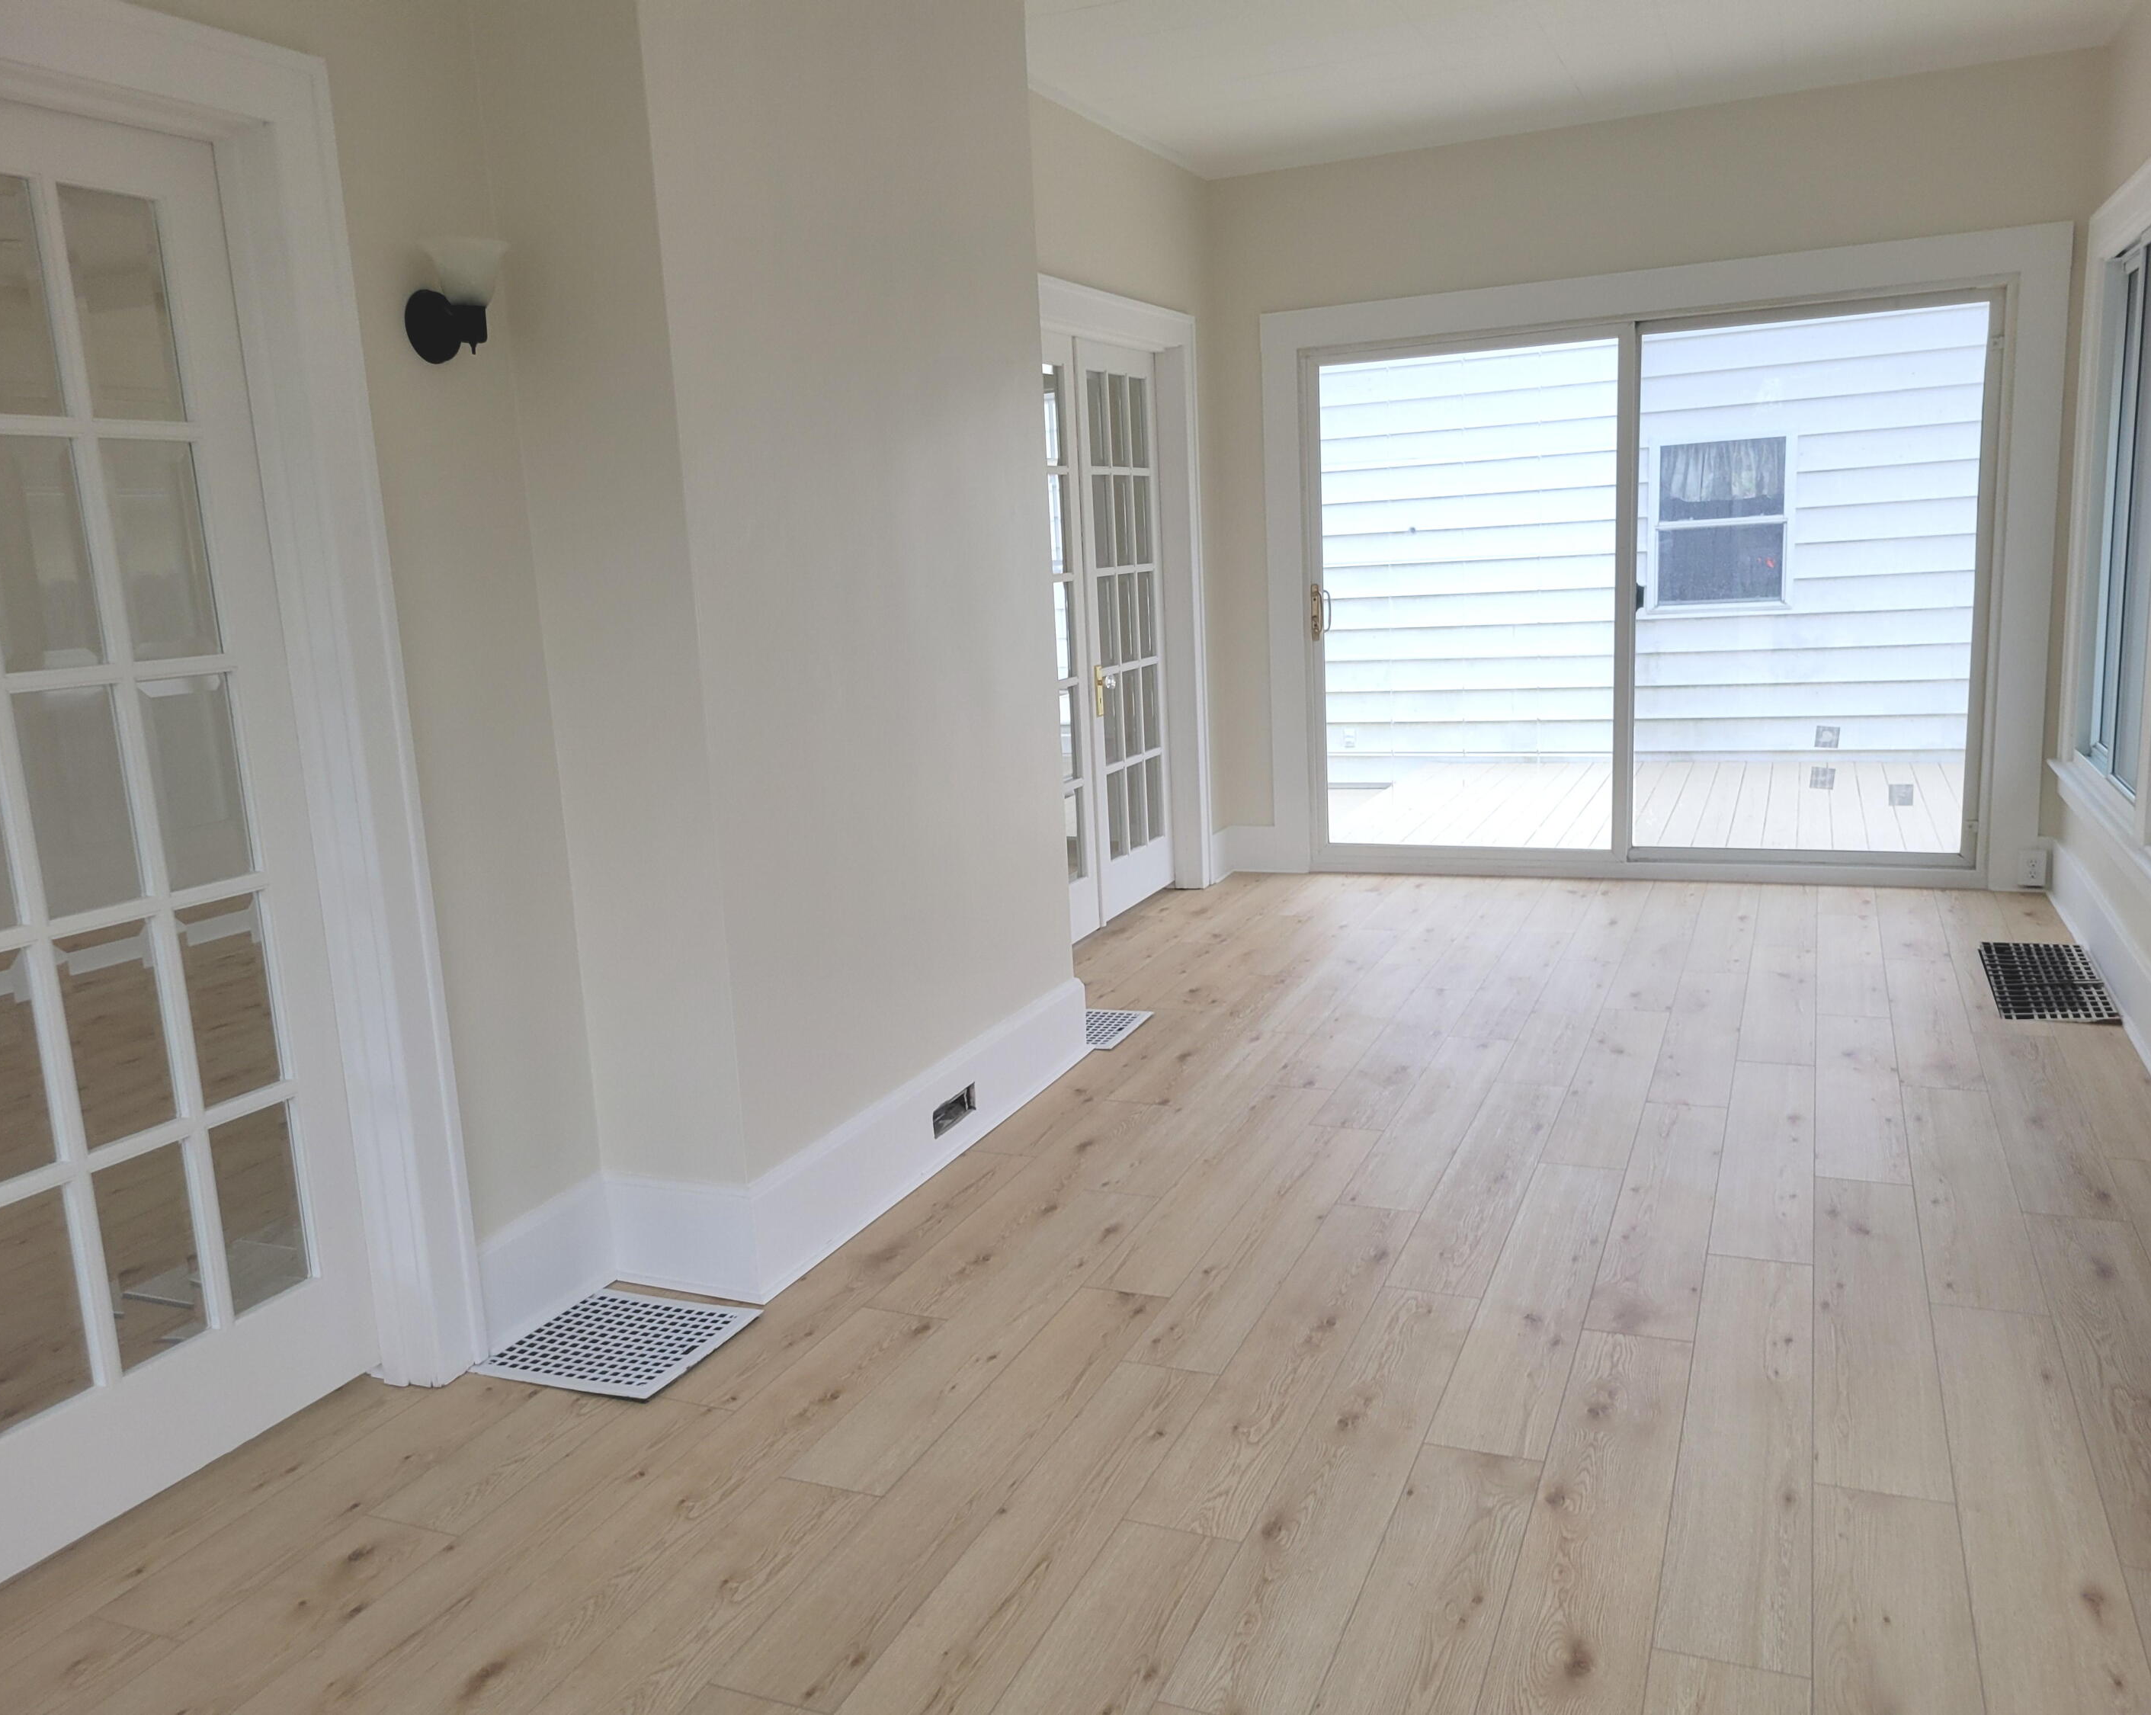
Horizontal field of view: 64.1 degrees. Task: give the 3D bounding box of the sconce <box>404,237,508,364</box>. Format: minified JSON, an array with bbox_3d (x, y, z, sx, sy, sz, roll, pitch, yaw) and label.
[{"bbox_3d":[-0.992,-0.896,2.766,0.172,0.179,0.140,1,11,23],"label":"sconce"}]

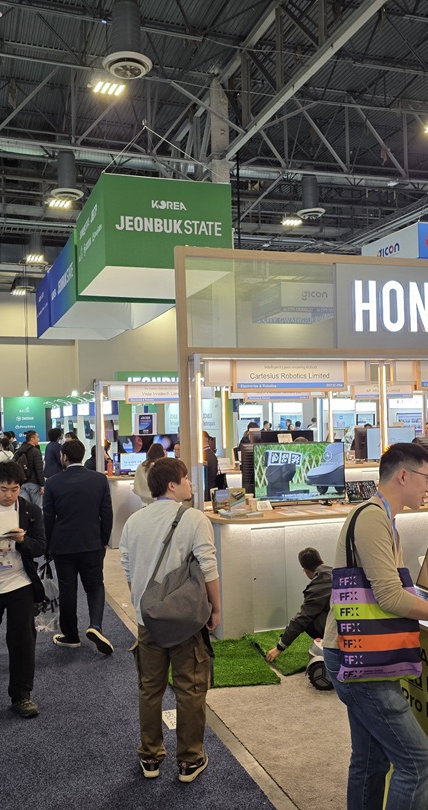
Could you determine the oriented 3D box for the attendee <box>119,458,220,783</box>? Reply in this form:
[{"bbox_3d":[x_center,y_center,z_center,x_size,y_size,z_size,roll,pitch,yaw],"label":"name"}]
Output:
[{"bbox_3d":[-0.247,1.154,3.980,0.550,1.730,0.420,-2,-1,14],"label":"attendee"}]

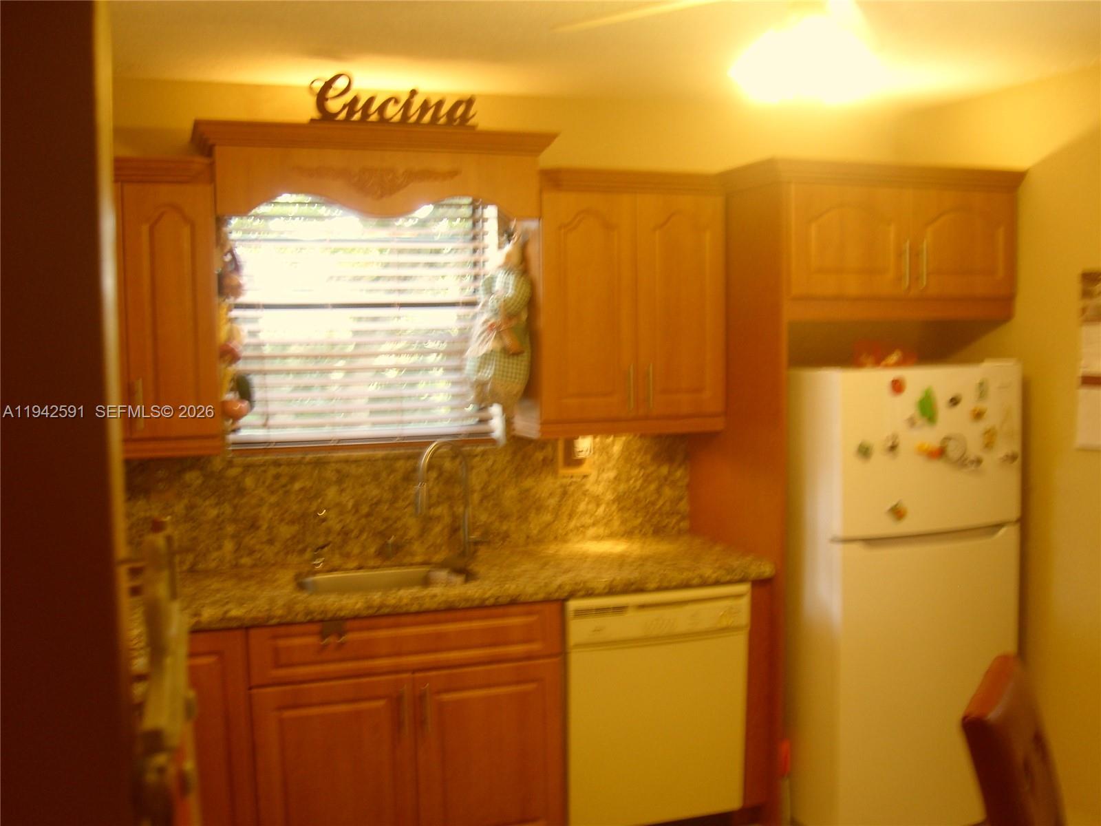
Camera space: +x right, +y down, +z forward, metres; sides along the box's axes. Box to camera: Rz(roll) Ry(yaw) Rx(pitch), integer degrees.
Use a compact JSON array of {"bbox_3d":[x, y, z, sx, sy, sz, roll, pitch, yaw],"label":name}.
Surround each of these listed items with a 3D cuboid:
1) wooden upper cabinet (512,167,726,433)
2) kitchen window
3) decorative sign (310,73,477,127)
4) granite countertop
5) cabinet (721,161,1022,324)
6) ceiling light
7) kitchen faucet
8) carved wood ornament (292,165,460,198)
[{"bbox_3d":[0.240,-0.369,3.826,0.665,0.862,0.344,-2,6,-18],"label":"wooden upper cabinet"},{"bbox_3d":[-0.613,-0.331,3.741,0.935,0.909,0.090,-2,6,-18],"label":"kitchen window"},{"bbox_3d":[-0.473,-0.939,3.386,0.516,0.159,0.040,-2,6,-18],"label":"decorative sign"},{"bbox_3d":[-0.270,0.520,3.582,1.851,0.044,0.635,-2,6,-18],"label":"granite countertop"},{"bbox_3d":[1.016,-0.568,3.865,0.915,0.487,0.704,-2,6,-18],"label":"cabinet"},{"bbox_3d":[0.493,-0.692,2.172,0.301,0.191,0.301,-2,6,-18],"label":"ceiling light"},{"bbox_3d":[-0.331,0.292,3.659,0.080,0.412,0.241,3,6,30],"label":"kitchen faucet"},{"bbox_3d":[-0.522,-0.706,3.400,0.514,0.095,0.021,-2,6,-18],"label":"carved wood ornament"}]

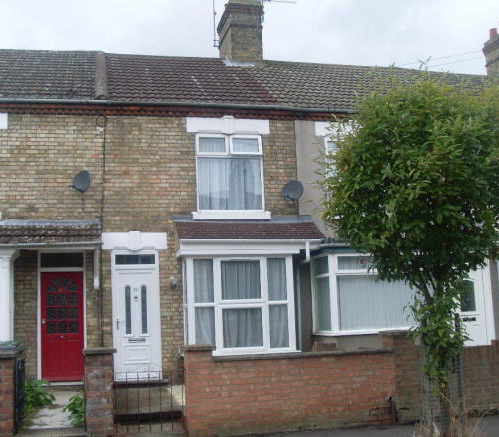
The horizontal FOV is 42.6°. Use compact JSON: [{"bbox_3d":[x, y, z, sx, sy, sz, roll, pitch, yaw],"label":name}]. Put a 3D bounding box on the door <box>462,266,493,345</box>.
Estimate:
[{"bbox_3d":[4.511,1.835,12.958,0.920,1.990,0.100,0,-7,-12],"label":"door"}]

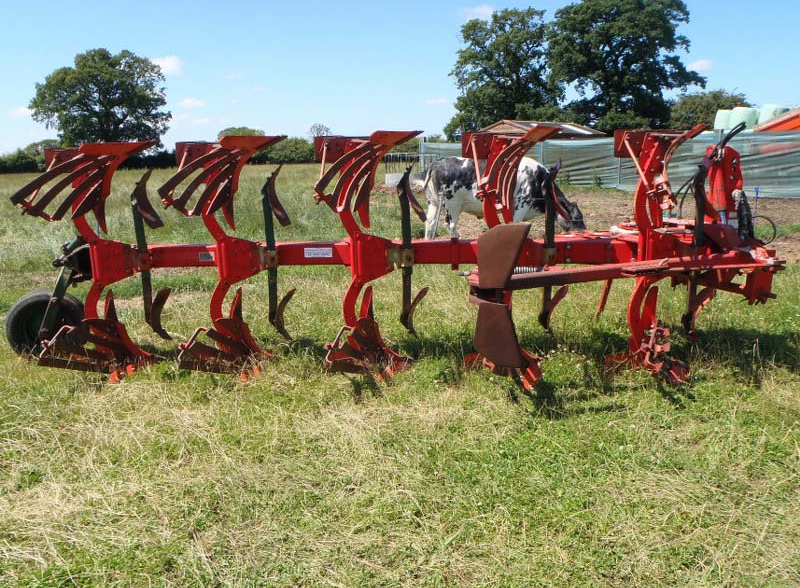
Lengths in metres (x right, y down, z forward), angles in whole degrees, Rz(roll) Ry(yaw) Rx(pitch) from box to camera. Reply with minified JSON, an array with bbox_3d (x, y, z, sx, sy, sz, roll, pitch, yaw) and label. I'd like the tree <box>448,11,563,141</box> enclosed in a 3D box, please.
[{"bbox_3d":[10.119,-19.994,63.267,12.200,16.300,12.000,1,12,9],"label":"tree"}]

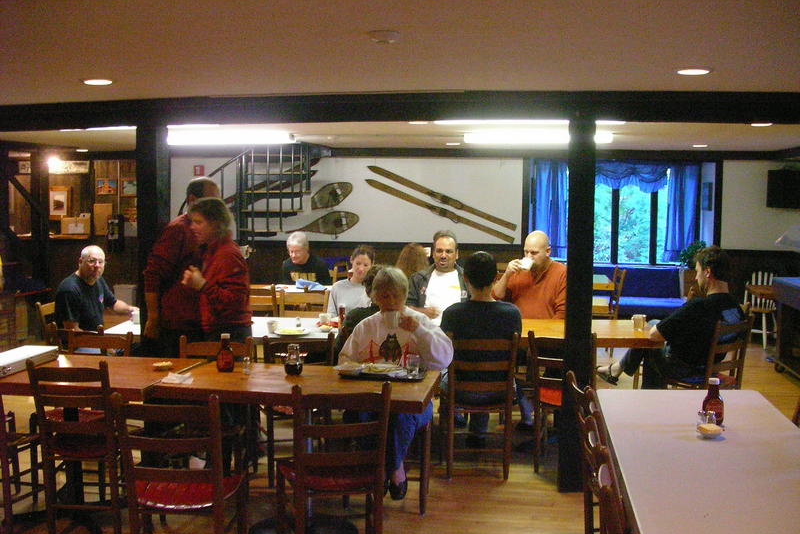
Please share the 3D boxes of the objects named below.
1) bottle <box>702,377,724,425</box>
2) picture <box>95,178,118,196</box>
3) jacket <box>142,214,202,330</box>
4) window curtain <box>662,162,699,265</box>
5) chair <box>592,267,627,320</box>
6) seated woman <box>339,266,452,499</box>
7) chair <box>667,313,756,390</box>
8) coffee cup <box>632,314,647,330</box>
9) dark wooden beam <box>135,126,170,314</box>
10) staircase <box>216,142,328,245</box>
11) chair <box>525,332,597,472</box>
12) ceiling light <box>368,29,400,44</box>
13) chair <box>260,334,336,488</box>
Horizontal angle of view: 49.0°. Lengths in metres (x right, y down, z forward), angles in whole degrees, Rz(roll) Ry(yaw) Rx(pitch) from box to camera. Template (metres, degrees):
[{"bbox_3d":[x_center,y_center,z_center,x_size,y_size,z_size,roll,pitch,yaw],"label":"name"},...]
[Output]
[{"bbox_3d":[1.284,0.545,3.581,0.083,0.190,0.076,2,6,20],"label":"bottle"},{"bbox_3d":[-3.823,-1.046,11.450,0.310,0.230,0.030,1,5,7],"label":"picture"},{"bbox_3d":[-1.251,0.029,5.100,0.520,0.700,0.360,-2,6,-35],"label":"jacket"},{"bbox_3d":[3.441,-0.675,10.710,0.443,1.230,0.120,1,5,8],"label":"window curtain"},{"bbox_3d":[2.184,0.475,9.493,0.470,0.870,0.440,1,5,5],"label":"chair"},{"bbox_3d":[-0.016,0.642,4.760,0.600,1.280,0.700,1,5,6],"label":"seated woman"},{"bbox_3d":[2.030,0.745,5.795,0.440,0.870,0.470,-3,6,-41],"label":"chair"},{"bbox_3d":[1.673,0.378,6.142,0.098,0.105,0.098,1,5,10],"label":"coffee cup"},{"bbox_3d":[-1.472,0.185,5.287,0.145,2.045,0.145,1,5,8],"label":"dark wooden beam"},{"bbox_3d":[-1.785,-0.335,10.222,1.450,2.180,1.450,1,5,8],"label":"staircase"},{"bbox_3d":[0.950,0.784,5.127,0.440,0.870,0.470,2,5,12],"label":"chair"},{"bbox_3d":[-0.057,-0.790,3.048,0.120,0.040,0.120,1,5,0],"label":"ceiling light"},{"bbox_3d":[-0.649,0.796,5.256,0.440,0.850,0.420,-1,6,-21],"label":"chair"}]

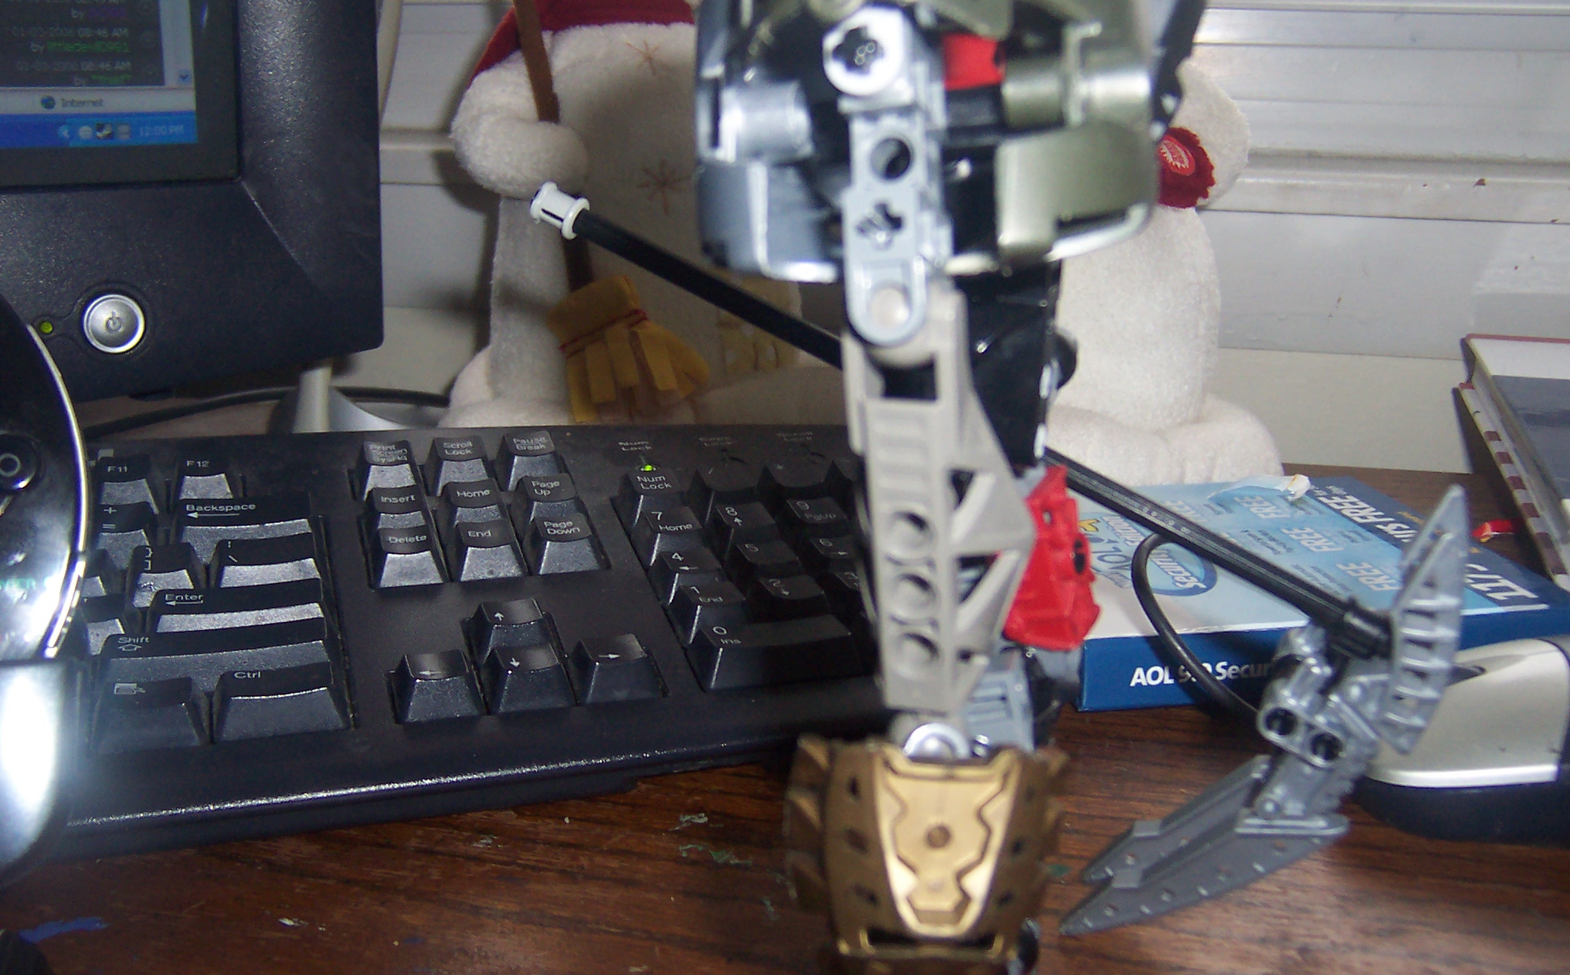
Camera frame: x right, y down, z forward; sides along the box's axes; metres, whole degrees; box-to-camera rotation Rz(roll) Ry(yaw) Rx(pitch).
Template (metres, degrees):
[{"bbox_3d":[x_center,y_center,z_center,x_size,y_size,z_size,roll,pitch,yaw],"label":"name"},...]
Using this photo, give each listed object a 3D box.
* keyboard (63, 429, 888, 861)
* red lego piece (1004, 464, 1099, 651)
[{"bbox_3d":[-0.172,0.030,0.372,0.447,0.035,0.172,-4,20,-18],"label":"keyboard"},{"bbox_3d":[0.038,0.010,0.241,0.017,0.026,0.015,-6,19,-23],"label":"red lego piece"}]

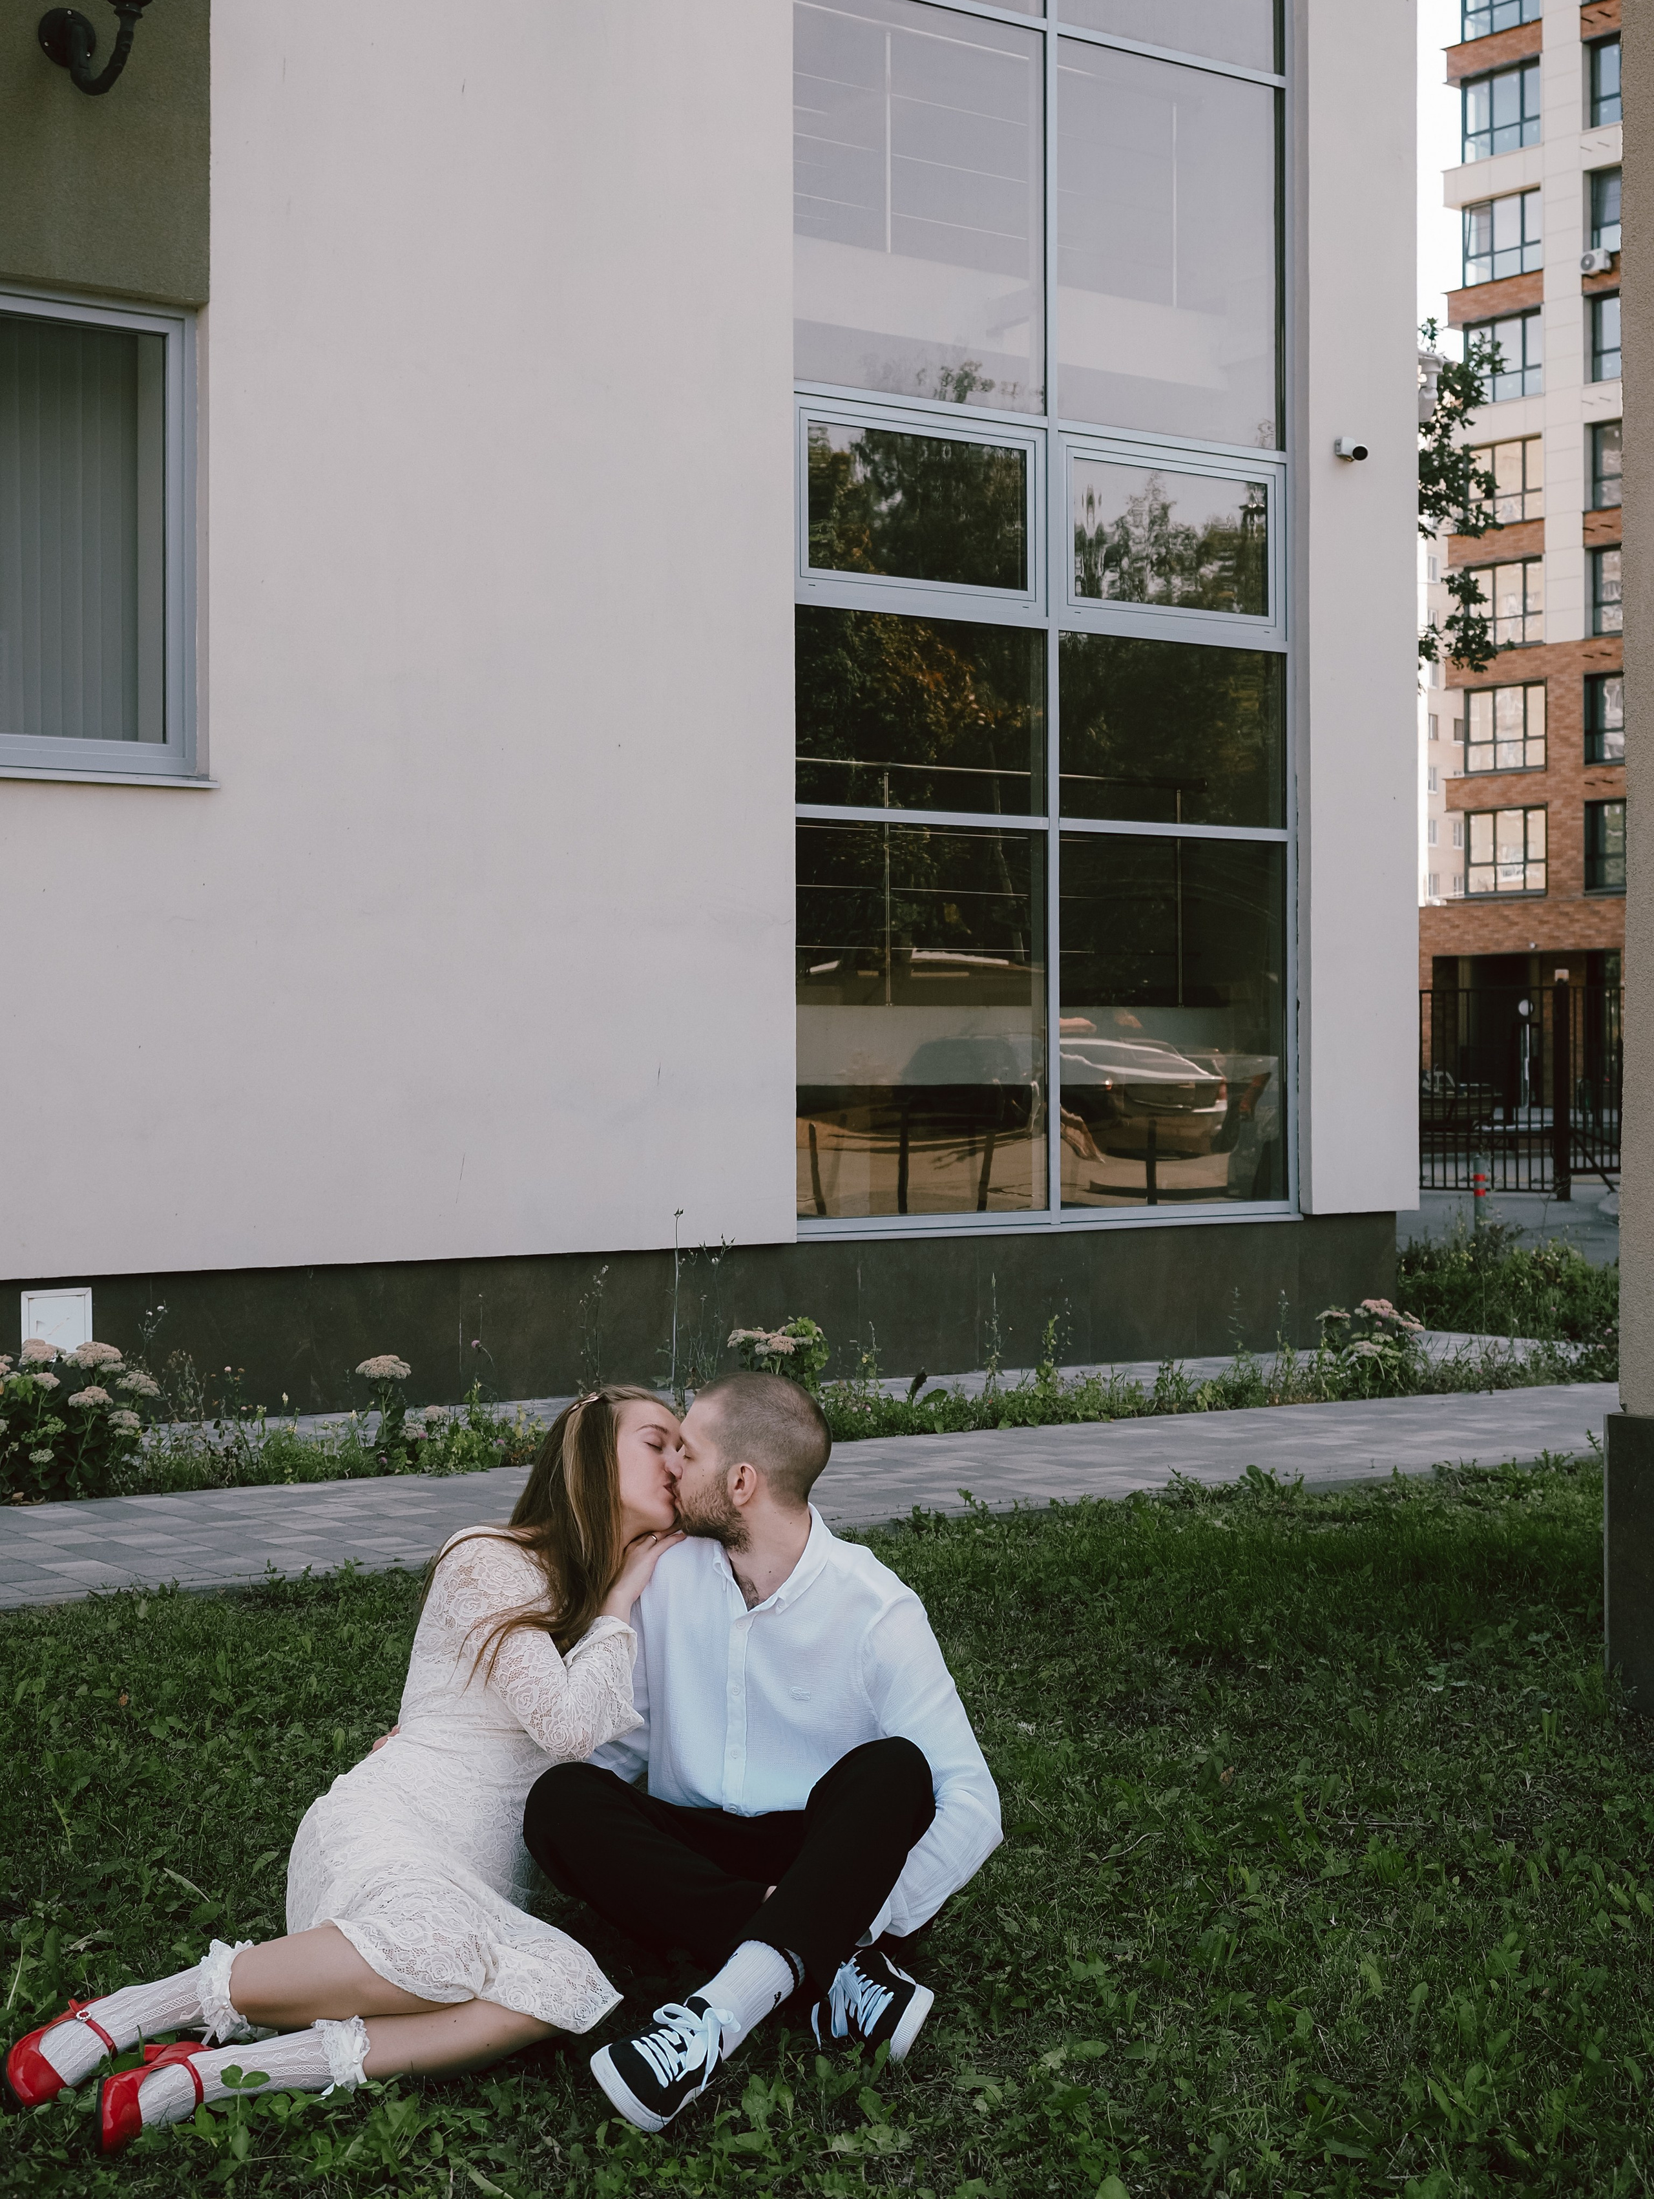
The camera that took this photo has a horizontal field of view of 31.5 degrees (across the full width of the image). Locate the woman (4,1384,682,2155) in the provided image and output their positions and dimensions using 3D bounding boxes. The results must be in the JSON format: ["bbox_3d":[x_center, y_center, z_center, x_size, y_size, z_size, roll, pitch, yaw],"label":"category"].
[{"bbox_3d":[-0.645,0.825,3.880,0.840,0.840,0.620,-1,1,-40],"label":"woman"}]

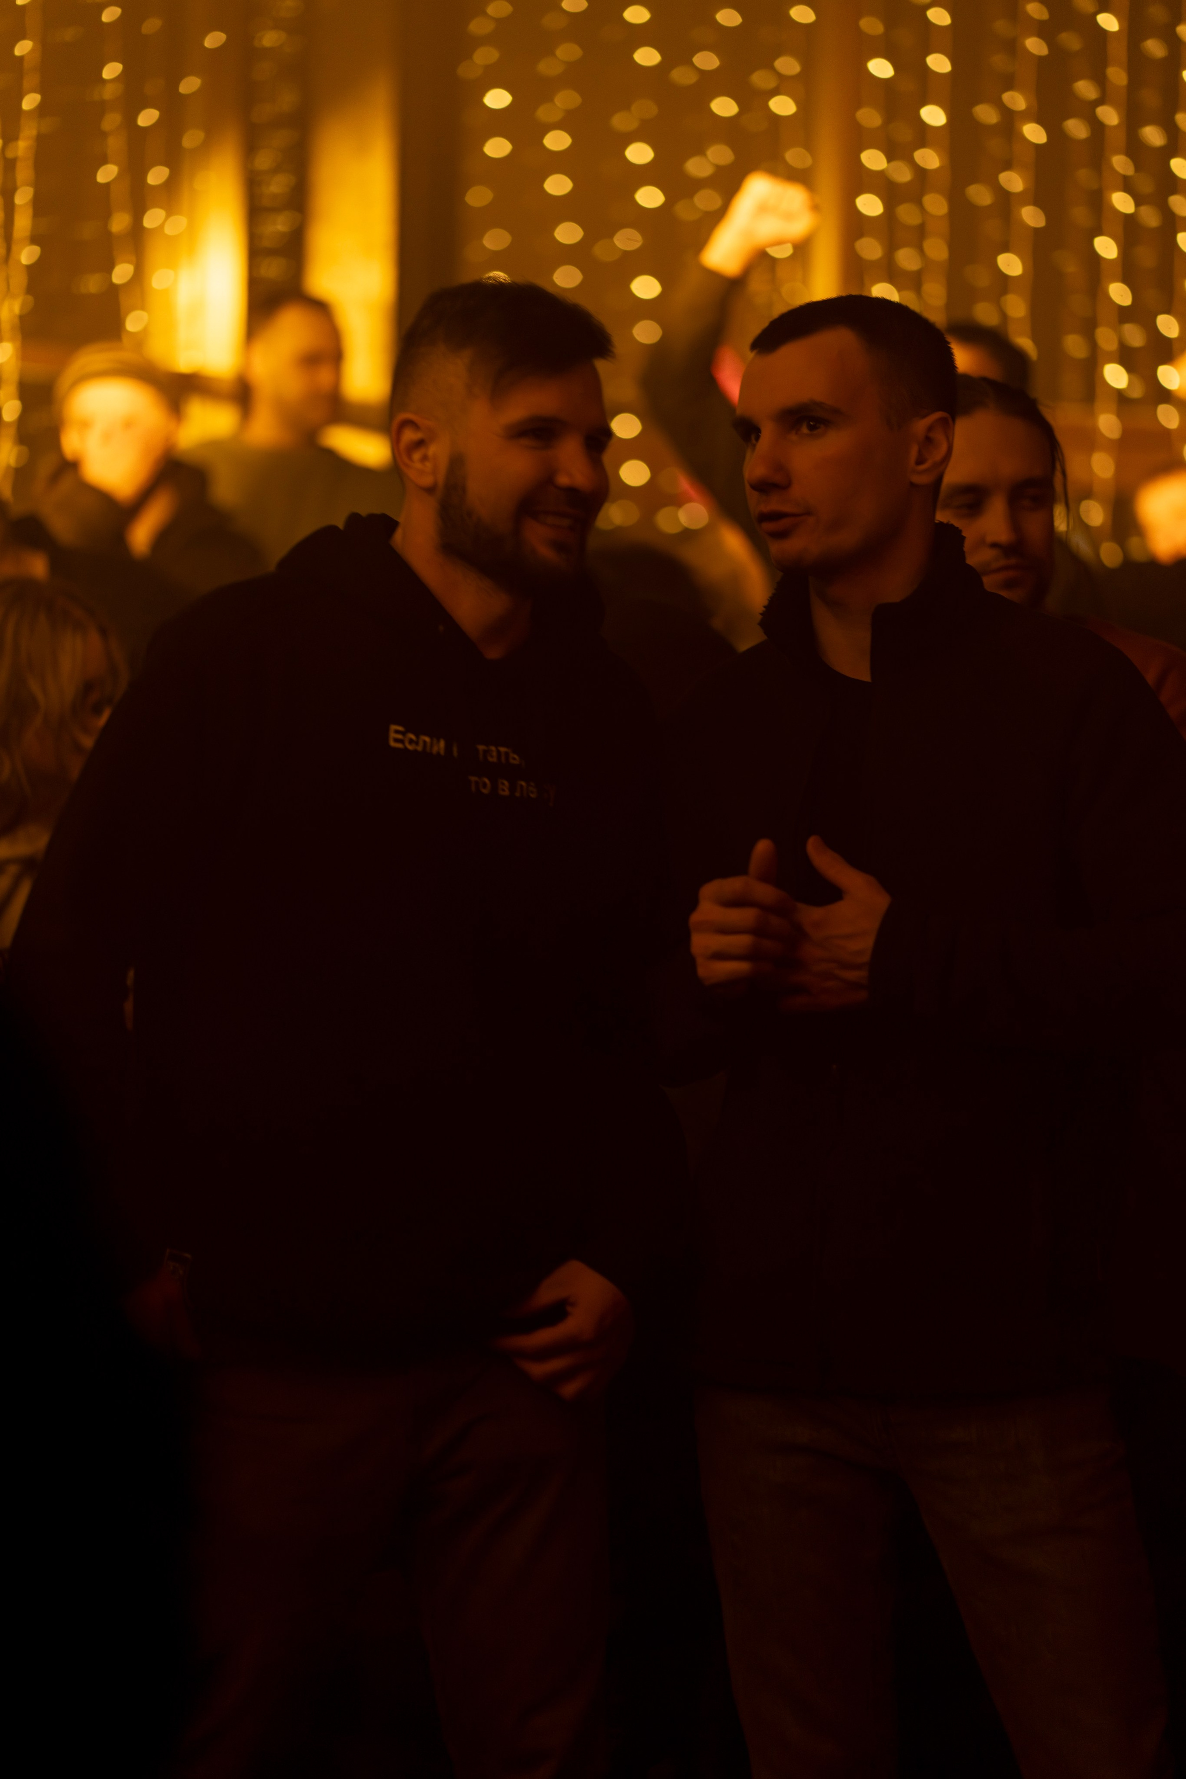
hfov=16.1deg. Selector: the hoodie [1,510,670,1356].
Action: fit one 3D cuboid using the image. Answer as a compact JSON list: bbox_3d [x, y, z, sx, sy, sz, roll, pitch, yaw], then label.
[{"bbox_3d":[-0.199,0.040,3.420,0.550,0.670,0.350,-3,6,-25],"label":"hoodie"}]

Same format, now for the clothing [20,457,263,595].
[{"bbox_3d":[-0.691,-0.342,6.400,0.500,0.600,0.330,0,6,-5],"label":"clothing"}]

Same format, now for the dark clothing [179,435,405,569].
[{"bbox_3d":[-0.505,-0.426,7.100,0.500,0.620,0.320,-4,7,-35],"label":"dark clothing"}]

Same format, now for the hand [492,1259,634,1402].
[{"bbox_3d":[-0.024,0.353,3.360,0.110,0.115,0.090,-2,6,-20],"label":"hand"}]

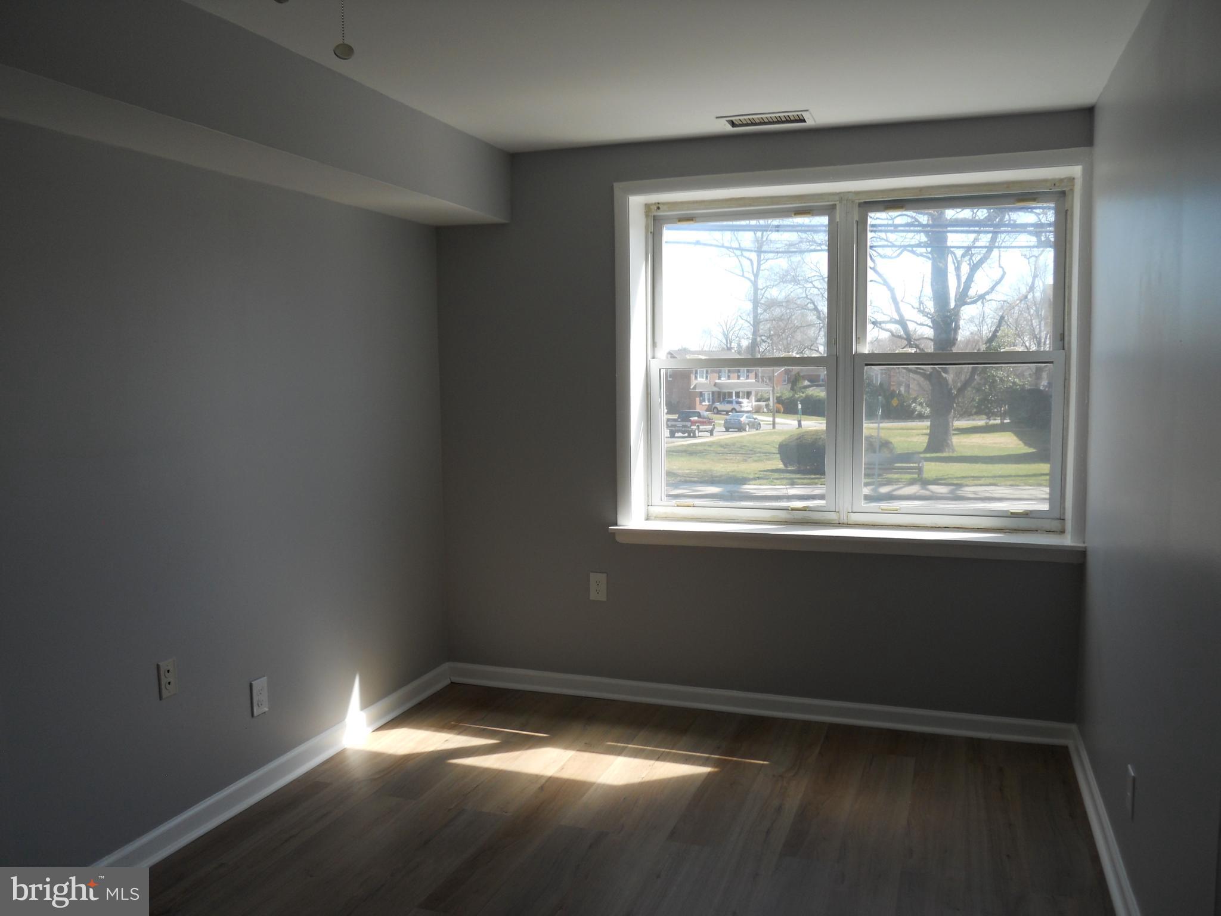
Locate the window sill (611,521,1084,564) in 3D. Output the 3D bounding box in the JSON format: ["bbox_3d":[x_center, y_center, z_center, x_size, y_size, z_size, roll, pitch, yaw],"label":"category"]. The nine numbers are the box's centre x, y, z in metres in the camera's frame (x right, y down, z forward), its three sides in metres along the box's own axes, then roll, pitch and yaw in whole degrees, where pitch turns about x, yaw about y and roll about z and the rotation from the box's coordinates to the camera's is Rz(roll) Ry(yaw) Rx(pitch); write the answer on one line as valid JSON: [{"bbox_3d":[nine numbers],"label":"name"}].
[{"bbox_3d":[0.940,0.345,4.187,1.902,0.075,0.267,1,6,19],"label":"window sill"}]

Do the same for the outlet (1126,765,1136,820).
[{"bbox_3d":[1.375,0.886,2.620,0.010,0.122,0.077,1,6,19],"label":"outlet"}]

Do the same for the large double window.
[{"bbox_3d":[1.007,-0.416,4.269,1.768,1.424,0.090,1,6,19],"label":"large double window"}]

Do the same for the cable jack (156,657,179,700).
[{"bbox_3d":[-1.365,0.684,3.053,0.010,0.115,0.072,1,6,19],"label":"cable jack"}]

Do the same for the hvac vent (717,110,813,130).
[{"bbox_3d":[0.600,-1.303,3.822,0.349,0.014,0.200,1,6,19],"label":"hvac vent"}]

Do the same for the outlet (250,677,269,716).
[{"bbox_3d":[-1.226,0.836,3.457,0.010,0.123,0.078,1,6,19],"label":"outlet"}]

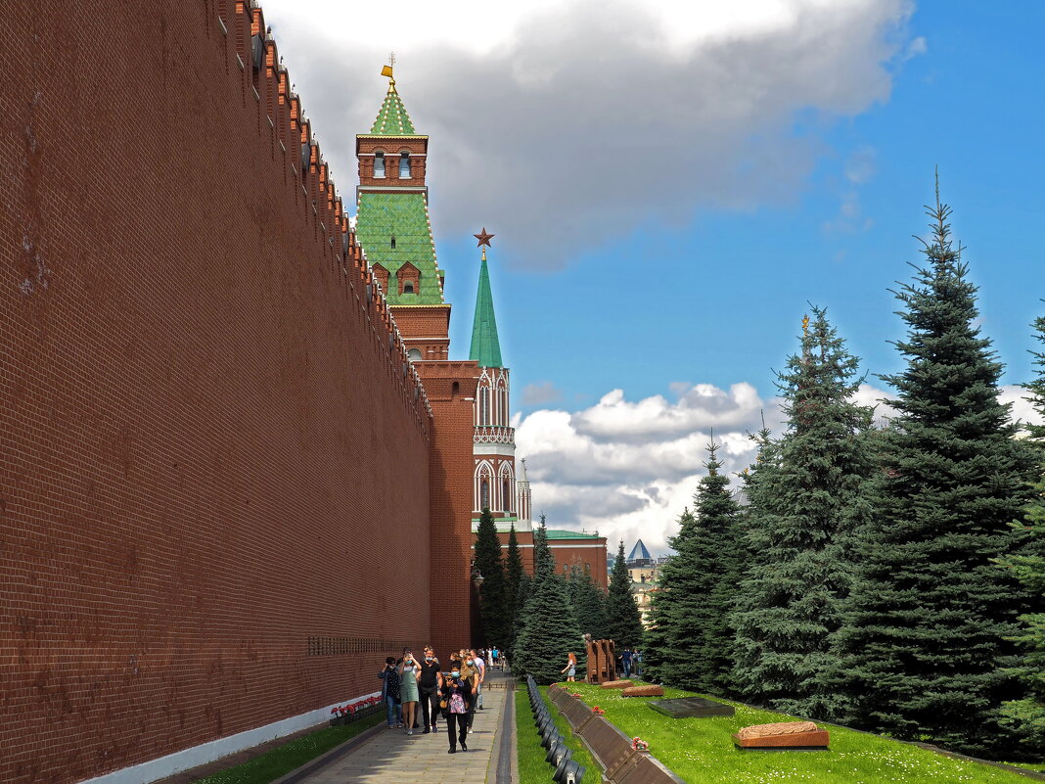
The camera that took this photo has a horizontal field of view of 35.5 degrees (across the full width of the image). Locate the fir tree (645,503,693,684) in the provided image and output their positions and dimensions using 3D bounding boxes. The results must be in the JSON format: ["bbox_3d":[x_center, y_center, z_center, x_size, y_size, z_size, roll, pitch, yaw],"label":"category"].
[{"bbox_3d":[7.215,9.261,74.433,3.500,7.988,3.500,0,-9,0],"label":"fir tree"}]

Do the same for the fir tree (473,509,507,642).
[{"bbox_3d":[-2.329,14.878,123.194,3.000,12.320,3.000,0,-9,0],"label":"fir tree"}]

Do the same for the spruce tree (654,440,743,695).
[{"bbox_3d":[7.187,6.560,62.203,3.600,9.534,3.600,0,-9,0],"label":"spruce tree"}]

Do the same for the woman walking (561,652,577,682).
[{"bbox_3d":[2.077,12.328,72.154,0.650,1.580,0.450,-1,-9,8],"label":"woman walking"}]

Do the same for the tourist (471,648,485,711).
[{"bbox_3d":[-1.295,8.380,47.601,0.500,1.722,0.450,-6,-11,36],"label":"tourist"}]

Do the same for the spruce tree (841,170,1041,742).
[{"bbox_3d":[7.048,1.075,27.220,3.900,9.513,3.900,0,-9,0],"label":"spruce tree"}]

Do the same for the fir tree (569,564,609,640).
[{"bbox_3d":[4.428,15.419,110.932,3.400,7.370,3.400,0,-9,0],"label":"fir tree"}]

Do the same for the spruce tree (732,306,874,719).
[{"bbox_3d":[7.044,2.734,38.089,4.200,9.593,4.200,0,-9,0],"label":"spruce tree"}]

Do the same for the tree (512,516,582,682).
[{"bbox_3d":[1.162,10.432,82.374,3.800,8.409,3.800,0,-9,0],"label":"tree"}]

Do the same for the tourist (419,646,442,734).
[{"bbox_3d":[-1.962,6.352,34.756,0.550,1.759,0.420,0,-9,0],"label":"tourist"}]

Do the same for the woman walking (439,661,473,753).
[{"bbox_3d":[-1.162,5.469,28.426,0.560,1.551,0.520,-1,-9,5],"label":"woman walking"}]

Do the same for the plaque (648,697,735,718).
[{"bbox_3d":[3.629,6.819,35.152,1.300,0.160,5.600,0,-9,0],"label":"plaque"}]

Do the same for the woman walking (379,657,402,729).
[{"bbox_3d":[-2.881,6.538,35.428,0.520,1.600,0.420,0,-9,-5],"label":"woman walking"}]

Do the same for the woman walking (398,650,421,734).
[{"bbox_3d":[-2.299,6.133,33.161,0.500,1.700,0.420,0,-9,-5],"label":"woman walking"}]

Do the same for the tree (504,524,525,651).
[{"bbox_3d":[-0.781,17.319,138.949,2.900,12.283,2.900,0,-9,0],"label":"tree"}]

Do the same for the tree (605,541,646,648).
[{"bbox_3d":[7.334,15.623,118.728,3.200,9.420,3.200,0,-9,0],"label":"tree"}]

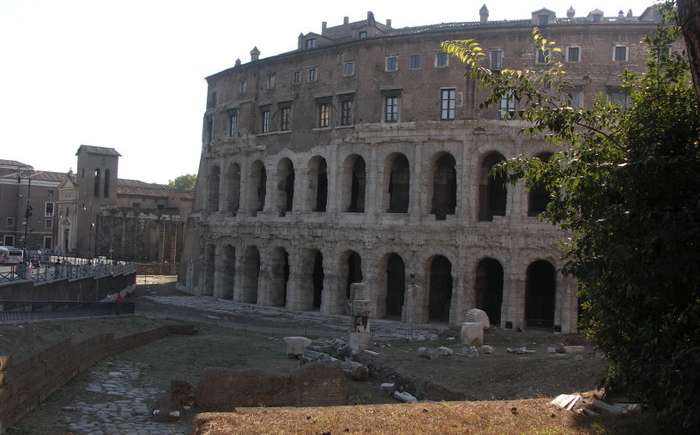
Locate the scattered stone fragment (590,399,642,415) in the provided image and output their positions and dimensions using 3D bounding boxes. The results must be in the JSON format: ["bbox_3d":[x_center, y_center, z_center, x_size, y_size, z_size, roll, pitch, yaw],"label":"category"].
[{"bbox_3d":[3.319,2.337,8.307,0.640,0.130,0.280,2,-2,9],"label":"scattered stone fragment"}]

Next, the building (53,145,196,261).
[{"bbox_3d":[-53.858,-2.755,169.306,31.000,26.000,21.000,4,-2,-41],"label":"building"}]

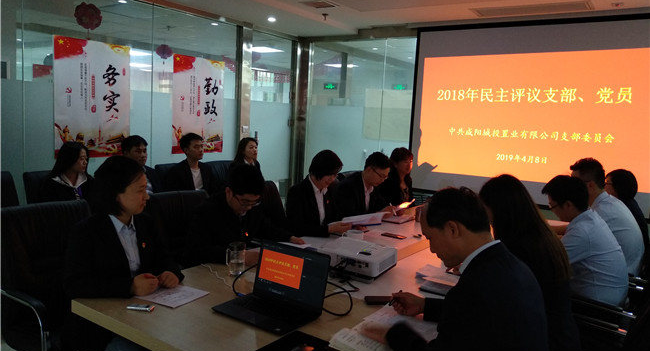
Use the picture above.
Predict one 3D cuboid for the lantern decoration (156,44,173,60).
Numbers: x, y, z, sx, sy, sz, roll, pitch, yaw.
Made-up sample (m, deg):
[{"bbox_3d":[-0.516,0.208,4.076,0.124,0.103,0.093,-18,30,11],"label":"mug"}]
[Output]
[{"bbox_3d":[-2.434,-1.865,7.400,0.250,0.240,0.250,7,8,33],"label":"lantern decoration"}]

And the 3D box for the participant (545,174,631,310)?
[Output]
[{"bbox_3d":[1.335,0.640,2.817,0.710,1.260,0.520,7,8,33],"label":"participant"}]

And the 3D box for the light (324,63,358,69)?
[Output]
[{"bbox_3d":[0.345,-2.295,10.200,0.600,0.060,0.600,7,8,33],"label":"light"}]

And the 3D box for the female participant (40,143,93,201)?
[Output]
[{"bbox_3d":[-1.575,0.410,3.203,0.780,1.240,0.500,7,8,28],"label":"female participant"}]

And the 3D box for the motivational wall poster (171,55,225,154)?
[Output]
[{"bbox_3d":[-1.184,-0.655,4.633,0.010,0.890,0.600,8,8,36],"label":"motivational wall poster"}]

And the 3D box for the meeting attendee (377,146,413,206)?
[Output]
[{"bbox_3d":[0.724,0.410,4.177,0.750,1.250,0.500,7,8,31],"label":"meeting attendee"}]

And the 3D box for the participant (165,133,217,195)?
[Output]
[{"bbox_3d":[-1.106,0.288,4.454,0.800,1.320,0.520,7,8,28],"label":"participant"}]

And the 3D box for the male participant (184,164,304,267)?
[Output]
[{"bbox_3d":[-0.596,0.532,2.887,0.780,1.260,0.620,7,8,28],"label":"male participant"}]

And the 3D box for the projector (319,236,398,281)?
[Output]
[{"bbox_3d":[0.159,0.437,2.577,0.350,0.100,0.315,7,8,30],"label":"projector"}]

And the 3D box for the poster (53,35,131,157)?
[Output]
[{"bbox_3d":[-1.794,-0.591,3.814,0.010,0.890,0.600,8,8,36],"label":"poster"}]

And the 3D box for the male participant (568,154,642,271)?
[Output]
[{"bbox_3d":[1.742,0.552,3.244,0.800,1.290,0.520,8,8,36],"label":"male participant"}]

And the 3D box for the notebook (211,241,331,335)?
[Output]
[{"bbox_3d":[-0.198,0.403,1.824,0.330,0.218,0.270,8,8,36],"label":"notebook"}]

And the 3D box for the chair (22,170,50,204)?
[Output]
[{"bbox_3d":[-1.681,0.497,3.364,0.640,1.020,0.570,8,8,36],"label":"chair"}]

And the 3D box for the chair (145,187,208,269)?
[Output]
[{"bbox_3d":[-0.762,0.629,3.019,0.650,1.020,0.570,7,8,33],"label":"chair"}]

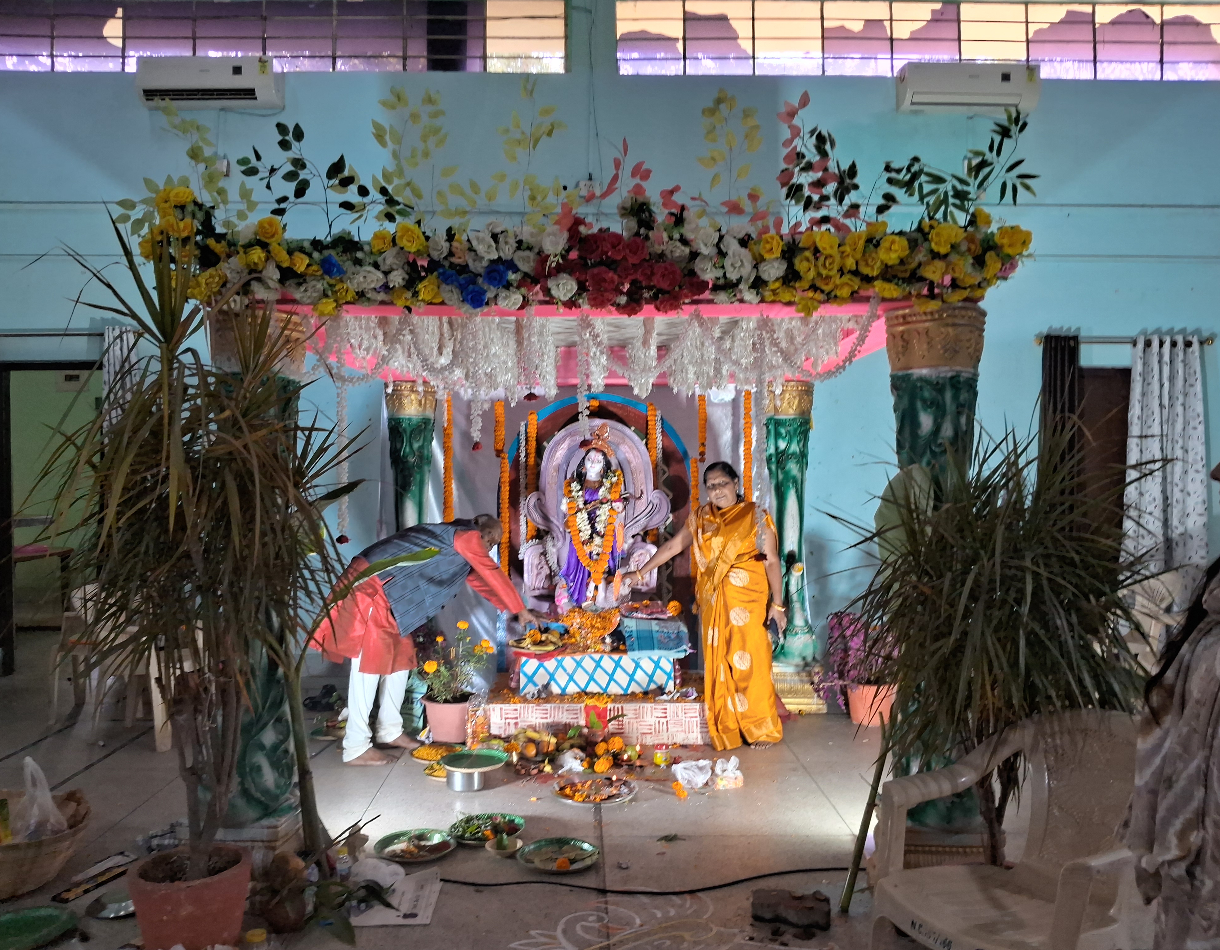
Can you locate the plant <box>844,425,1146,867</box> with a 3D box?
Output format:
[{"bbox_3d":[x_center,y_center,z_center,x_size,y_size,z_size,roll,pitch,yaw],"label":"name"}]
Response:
[{"bbox_3d":[1.070,0.650,2.700,0.820,1.550,0.780,0,0,0],"label":"plant"}]

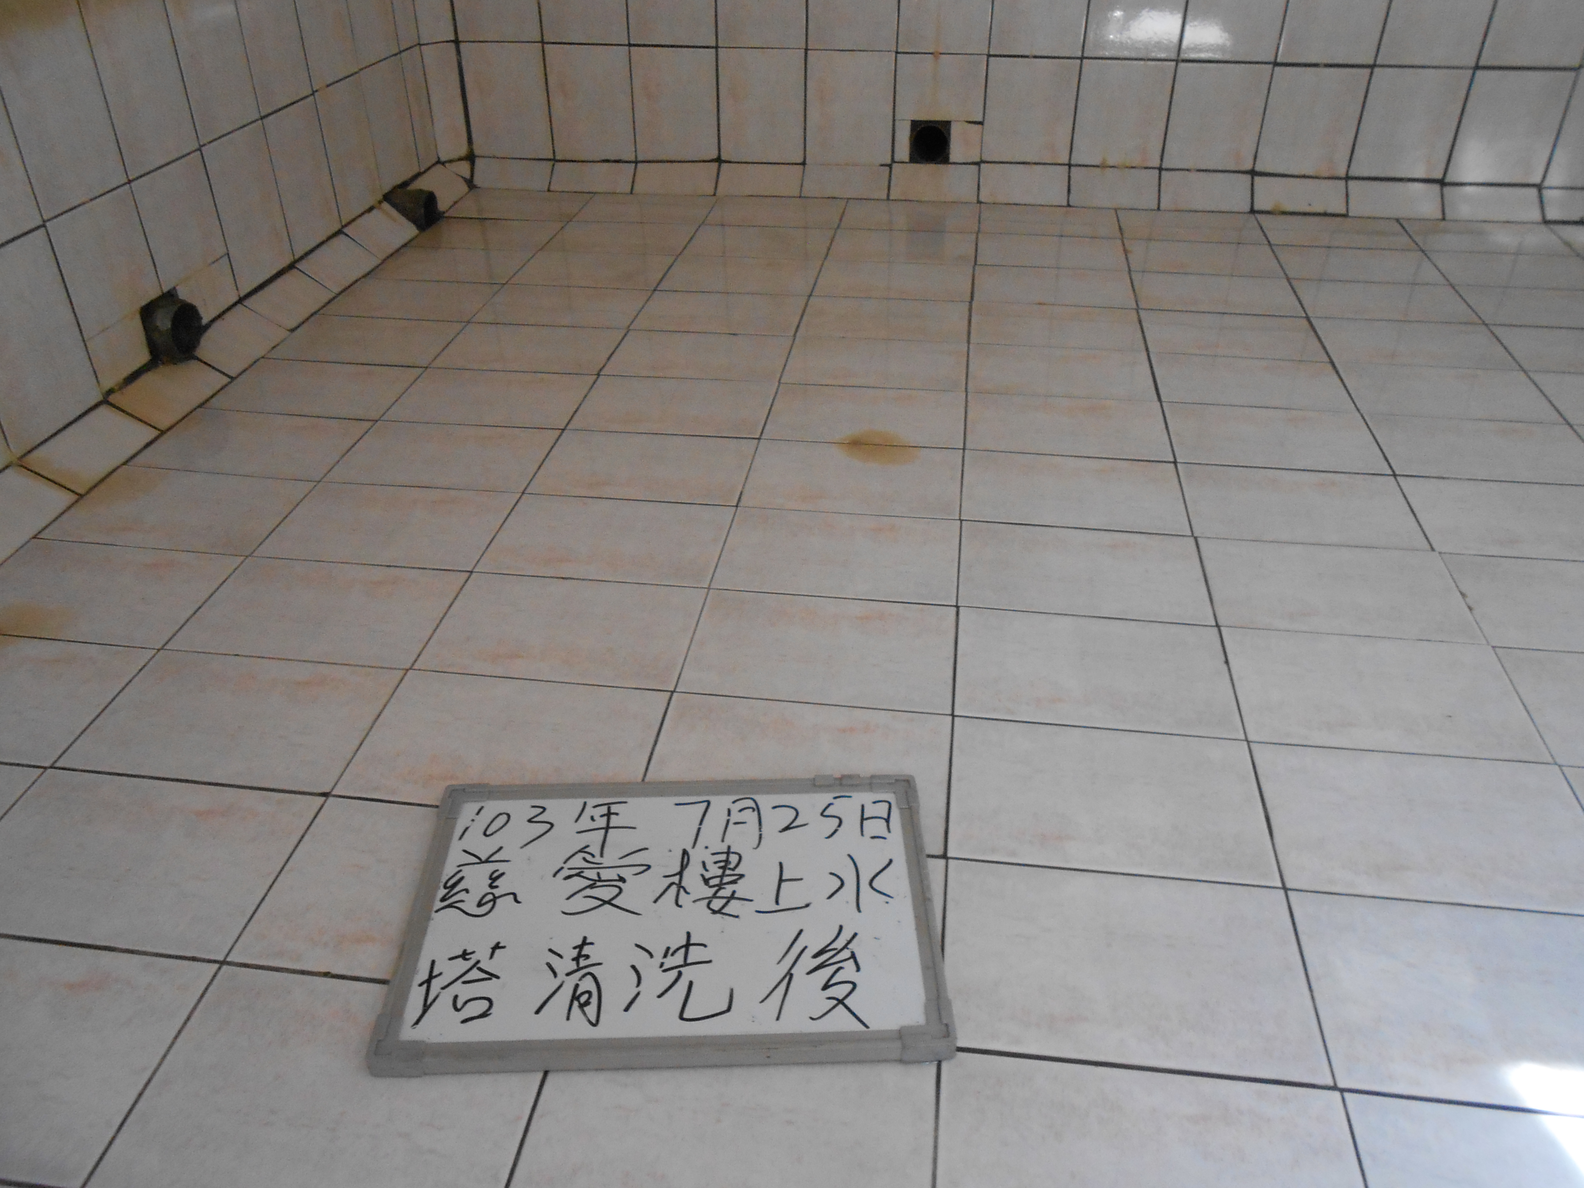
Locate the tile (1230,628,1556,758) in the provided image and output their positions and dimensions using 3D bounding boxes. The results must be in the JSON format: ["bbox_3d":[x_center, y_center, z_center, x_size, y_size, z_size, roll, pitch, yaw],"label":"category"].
[{"bbox_3d":[0.635,0.110,1.296,0.300,0.010,0.198,4,35,7],"label":"tile"}]

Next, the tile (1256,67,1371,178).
[{"bbox_3d":[1.134,-1.032,2.596,0.200,0.228,0.010,4,35,7],"label":"tile"}]

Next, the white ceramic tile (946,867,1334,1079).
[{"bbox_3d":[0.280,0.314,1.009,0.300,0.010,0.198,4,35,7],"label":"white ceramic tile"}]

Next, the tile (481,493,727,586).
[{"bbox_3d":[-0.236,-0.068,1.552,0.298,0.010,0.197,4,35,7],"label":"tile"}]

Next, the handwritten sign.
[{"bbox_3d":[-0.102,0.273,1.032,0.449,0.021,0.295,-1,35,-1],"label":"handwritten sign"}]

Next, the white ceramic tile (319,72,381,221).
[{"bbox_3d":[-0.902,-0.908,2.420,0.010,0.249,0.200,4,35,7],"label":"white ceramic tile"}]

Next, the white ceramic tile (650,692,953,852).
[{"bbox_3d":[0.007,0.179,1.207,0.300,0.010,0.198,4,35,7],"label":"white ceramic tile"}]

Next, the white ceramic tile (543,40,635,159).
[{"bbox_3d":[-0.460,-1.126,2.737,0.198,0.253,0.010,4,35,7],"label":"white ceramic tile"}]

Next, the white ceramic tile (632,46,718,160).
[{"bbox_3d":[-0.268,-1.132,2.755,0.200,0.250,0.010,4,35,6],"label":"white ceramic tile"}]

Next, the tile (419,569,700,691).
[{"bbox_3d":[-0.266,0.044,1.406,0.300,0.010,0.198,4,35,7],"label":"tile"}]

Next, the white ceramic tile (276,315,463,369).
[{"bbox_3d":[-0.746,-0.448,2.114,0.293,0.010,0.199,4,35,7],"label":"white ceramic tile"}]

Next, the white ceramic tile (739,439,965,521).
[{"bbox_3d":[0.089,-0.159,1.685,0.300,0.010,0.199,4,35,7],"label":"white ceramic tile"}]

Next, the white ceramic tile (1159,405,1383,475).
[{"bbox_3d":[0.718,-0.230,1.782,0.300,0.010,0.198,4,35,7],"label":"white ceramic tile"}]

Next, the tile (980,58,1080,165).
[{"bbox_3d":[0.532,-1.079,2.660,0.200,0.224,0.010,4,35,7],"label":"tile"}]

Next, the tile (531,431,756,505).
[{"bbox_3d":[-0.210,-0.180,1.721,0.300,0.010,0.199,4,35,7],"label":"tile"}]

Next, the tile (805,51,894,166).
[{"bbox_3d":[0.134,-1.105,2.714,0.200,0.244,0.010,4,35,6],"label":"tile"}]

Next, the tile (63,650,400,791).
[{"bbox_3d":[-0.594,0.136,1.279,0.300,0.010,0.198,4,35,7],"label":"tile"}]

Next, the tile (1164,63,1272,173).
[{"bbox_3d":[0.919,-1.029,2.572,0.198,0.221,0.010,4,35,7],"label":"tile"}]

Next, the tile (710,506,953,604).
[{"bbox_3d":[0.062,-0.046,1.524,0.300,0.010,0.199,4,35,7],"label":"tile"}]

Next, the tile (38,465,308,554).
[{"bbox_3d":[-0.838,-0.113,1.639,0.300,0.010,0.198,4,35,7],"label":"tile"}]

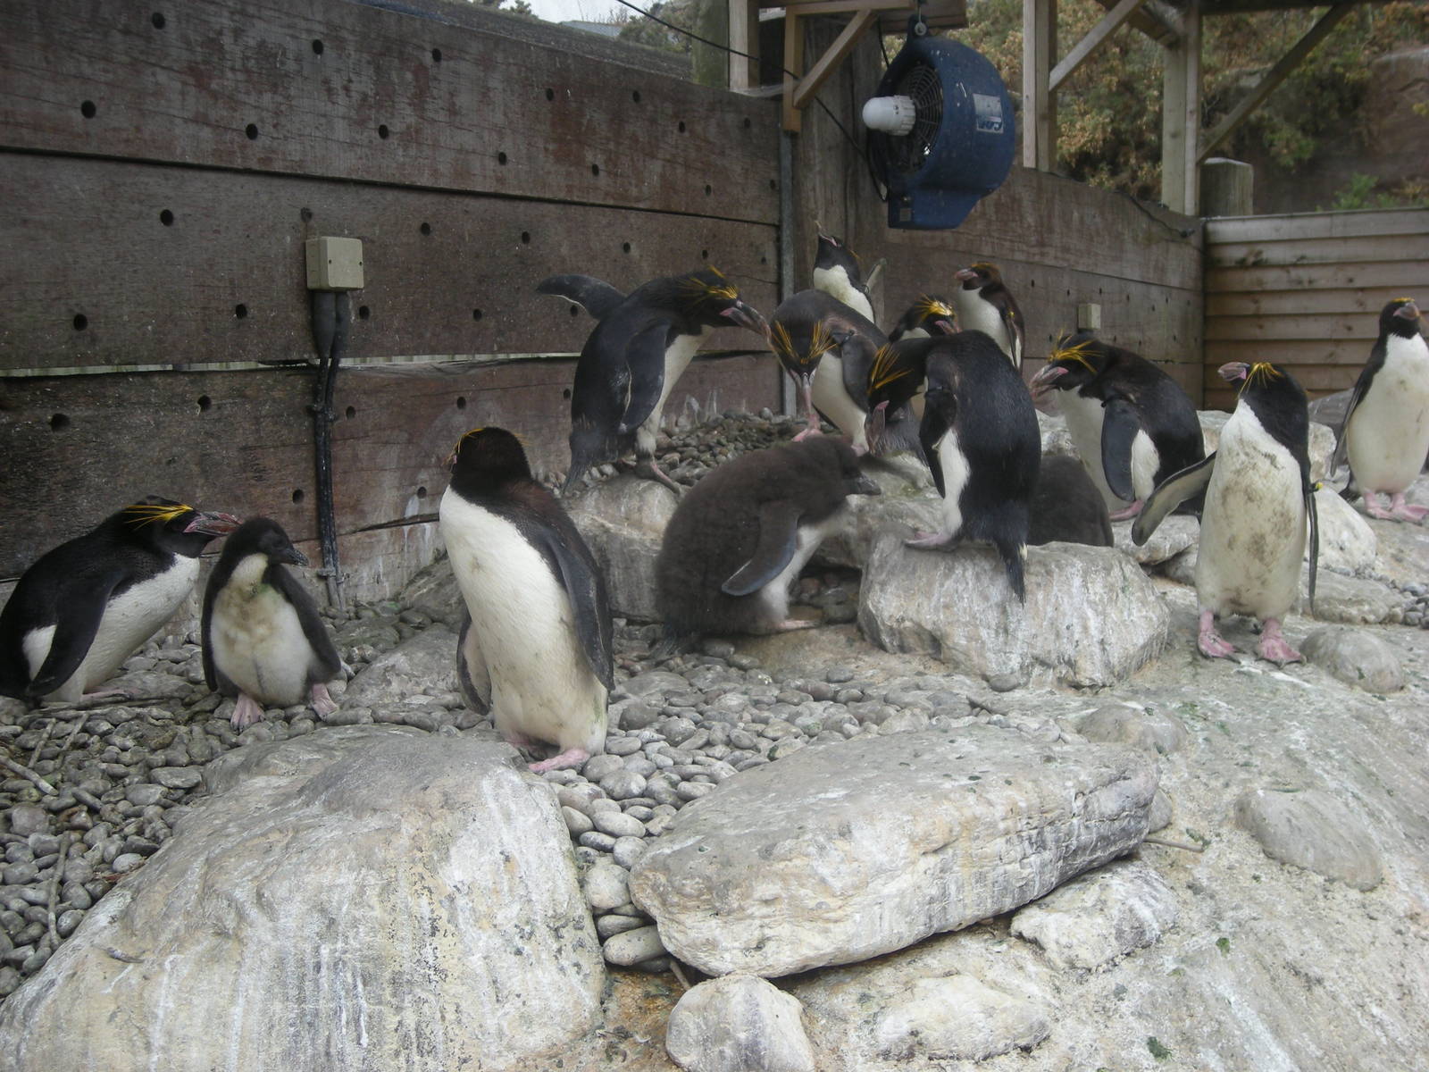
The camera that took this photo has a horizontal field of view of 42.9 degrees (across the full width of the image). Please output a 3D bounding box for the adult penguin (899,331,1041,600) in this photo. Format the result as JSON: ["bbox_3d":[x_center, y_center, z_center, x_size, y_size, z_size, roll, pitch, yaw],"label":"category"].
[{"bbox_3d":[0.445,-0.130,3.270,0.310,0.470,0.210,3,7,35],"label":"adult penguin"}]

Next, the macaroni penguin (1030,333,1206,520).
[{"bbox_3d":[0.840,-0.229,3.780,0.330,0.375,0.230,-5,8,-37],"label":"macaroni penguin"}]

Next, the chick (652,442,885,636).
[{"bbox_3d":[0.098,0.005,3.370,0.390,0.360,0.220,2,6,22],"label":"chick"}]

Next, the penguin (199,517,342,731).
[{"bbox_3d":[-0.670,0.131,2.750,0.210,0.305,0.190,-1,6,-6],"label":"penguin"}]

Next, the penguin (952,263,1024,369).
[{"bbox_3d":[0.718,-0.506,4.800,0.200,0.450,0.200,-7,8,-44],"label":"penguin"}]

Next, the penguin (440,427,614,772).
[{"bbox_3d":[-0.290,0.093,2.830,0.240,0.515,0.240,4,8,37],"label":"penguin"}]

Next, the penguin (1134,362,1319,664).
[{"bbox_3d":[0.916,-0.043,3.250,0.320,0.520,0.200,-1,6,-6],"label":"penguin"}]

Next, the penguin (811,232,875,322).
[{"bbox_3d":[0.303,-0.479,4.200,0.200,0.450,0.200,4,8,37],"label":"penguin"}]

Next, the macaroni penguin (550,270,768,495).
[{"bbox_3d":[-0.107,-0.286,3.380,0.380,0.400,0.230,2,7,25],"label":"macaroni penguin"}]

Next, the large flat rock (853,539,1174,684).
[{"bbox_3d":[0.538,0.136,3.270,0.520,0.210,0.340,0,6,12],"label":"large flat rock"}]

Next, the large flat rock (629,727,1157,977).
[{"bbox_3d":[0.242,0.413,2.420,0.670,0.140,0.310,-12,16,-26],"label":"large flat rock"}]

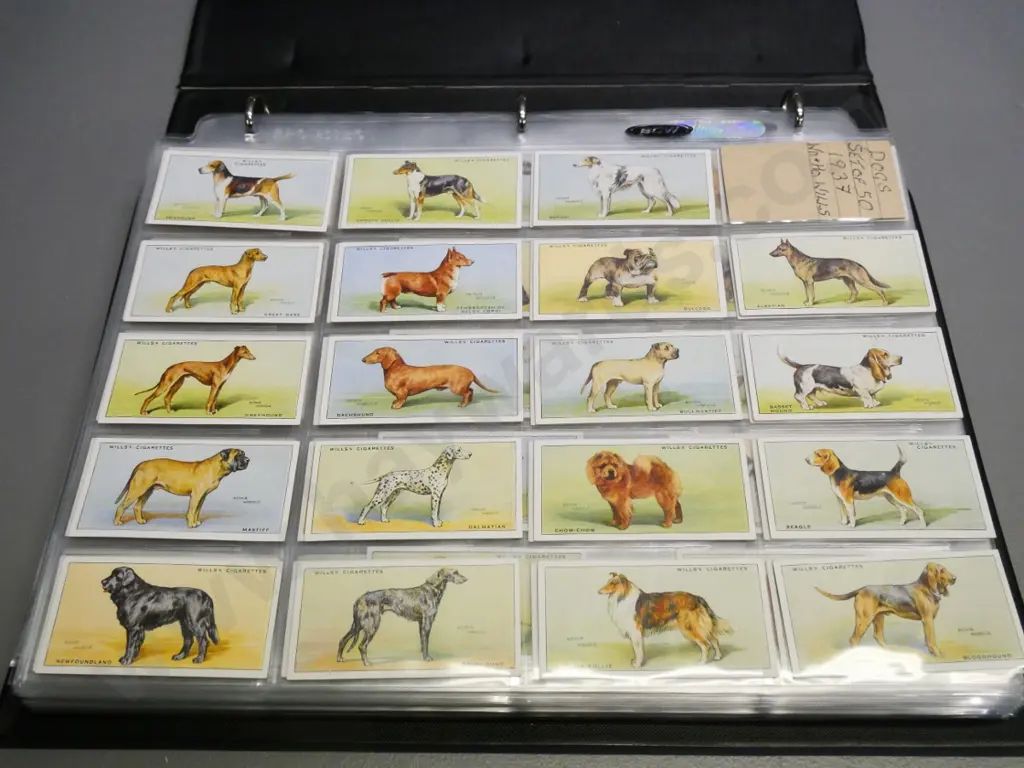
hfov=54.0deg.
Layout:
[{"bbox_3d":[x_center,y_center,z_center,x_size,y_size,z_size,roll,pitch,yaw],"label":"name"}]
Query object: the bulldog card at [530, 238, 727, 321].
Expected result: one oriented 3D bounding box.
[{"bbox_3d":[0.042,-0.038,0.361,0.068,0.001,0.036,-1,59,1],"label":"bulldog card"}]

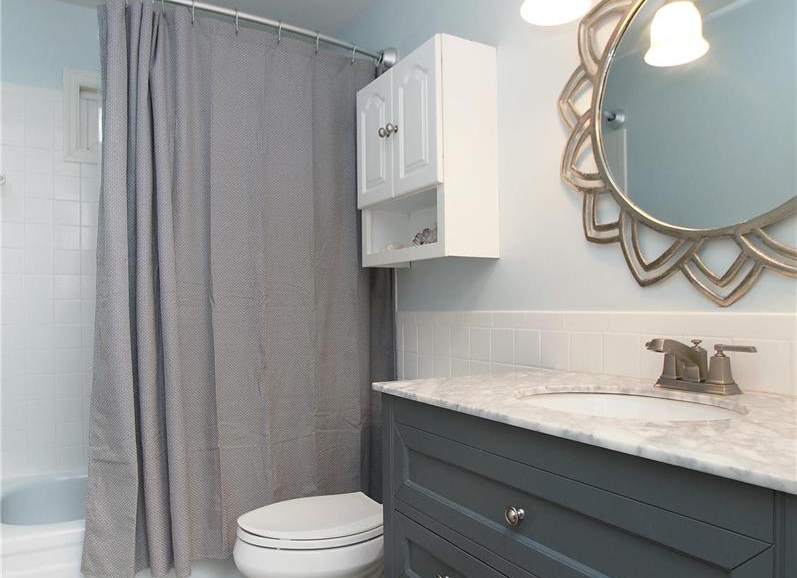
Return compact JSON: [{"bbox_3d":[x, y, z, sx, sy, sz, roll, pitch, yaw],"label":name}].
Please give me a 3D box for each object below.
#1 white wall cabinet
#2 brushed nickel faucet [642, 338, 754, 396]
[{"bbox_3d":[0.084,-0.430,1.896,0.230,0.682,0.535,1,-3,-31],"label":"white wall cabinet"},{"bbox_3d":[0.577,0.157,1.091,0.160,0.110,0.225,1,-3,-31],"label":"brushed nickel faucet"}]

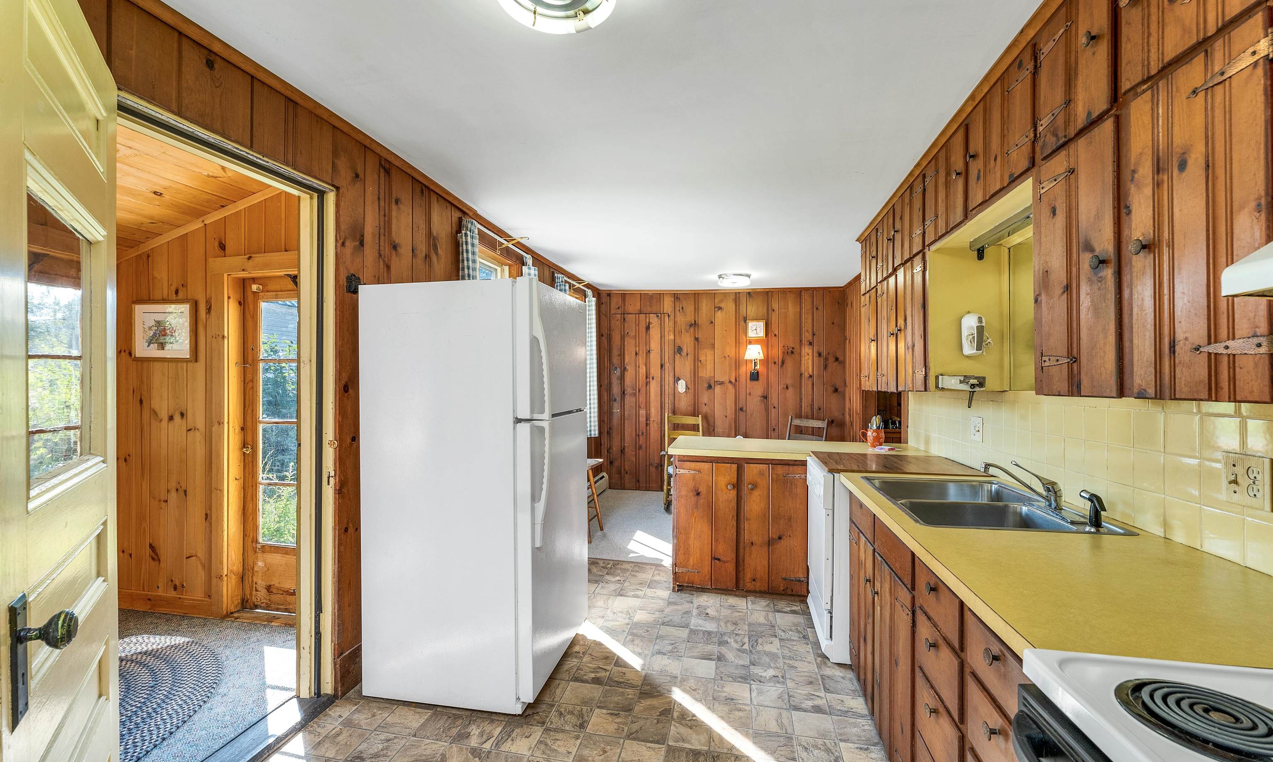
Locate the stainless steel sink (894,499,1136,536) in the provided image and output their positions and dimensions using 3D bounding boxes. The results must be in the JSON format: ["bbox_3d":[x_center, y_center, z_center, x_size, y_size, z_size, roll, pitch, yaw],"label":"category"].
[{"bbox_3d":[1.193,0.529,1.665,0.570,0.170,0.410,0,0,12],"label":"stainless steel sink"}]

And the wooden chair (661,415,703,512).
[{"bbox_3d":[0.563,0.827,5.240,0.430,1.000,0.500,0,0,29],"label":"wooden chair"}]

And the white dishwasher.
[{"bbox_3d":[1.265,0.868,2.527,0.670,0.880,0.610,0,0,12],"label":"white dishwasher"}]

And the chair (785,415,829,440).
[{"bbox_3d":[1.527,0.837,4.805,0.500,0.970,0.430,0,0,-35],"label":"chair"}]

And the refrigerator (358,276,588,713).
[{"bbox_3d":[-0.691,0.457,2.350,0.785,1.710,0.710,0,0,12],"label":"refrigerator"}]

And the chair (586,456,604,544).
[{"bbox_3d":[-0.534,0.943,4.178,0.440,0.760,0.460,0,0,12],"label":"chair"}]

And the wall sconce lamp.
[{"bbox_3d":[1.333,-0.210,5.648,0.220,0.420,0.230,0,0,12],"label":"wall sconce lamp"}]

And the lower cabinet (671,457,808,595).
[{"bbox_3d":[0.706,0.892,3.295,0.854,0.845,0.590,0,0,12],"label":"lower cabinet"}]

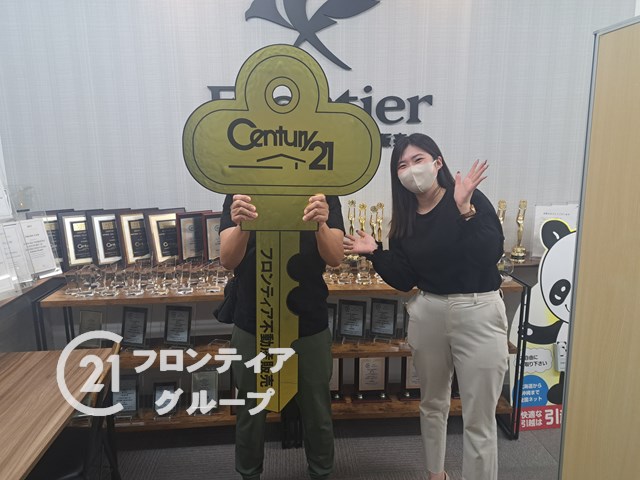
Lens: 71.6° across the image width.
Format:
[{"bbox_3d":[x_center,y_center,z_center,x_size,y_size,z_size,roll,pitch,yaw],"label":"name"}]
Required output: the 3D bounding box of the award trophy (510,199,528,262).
[{"bbox_3d":[1.216,-0.055,2.681,0.095,0.372,0.095,1,11,8],"label":"award trophy"}]

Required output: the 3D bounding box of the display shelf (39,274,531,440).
[{"bbox_3d":[-0.112,0.651,2.299,2.344,0.860,0.283,-1,10,-8],"label":"display shelf"}]

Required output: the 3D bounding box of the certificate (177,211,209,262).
[{"bbox_3d":[-0.761,-0.014,2.737,0.214,0.318,0.030,-6,1,-25],"label":"certificate"}]

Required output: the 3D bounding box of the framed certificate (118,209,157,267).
[{"bbox_3d":[-1.093,-0.017,2.704,0.246,0.343,0.030,-8,2,-35],"label":"framed certificate"}]

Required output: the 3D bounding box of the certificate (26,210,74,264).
[{"bbox_3d":[-1.581,-0.001,2.643,0.246,0.343,0.030,-9,3,-37],"label":"certificate"}]

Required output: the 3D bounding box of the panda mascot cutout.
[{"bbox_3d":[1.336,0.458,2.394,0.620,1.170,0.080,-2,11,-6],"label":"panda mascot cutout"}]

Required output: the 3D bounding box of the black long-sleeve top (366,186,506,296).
[{"bbox_3d":[0.448,0.009,1.705,0.490,0.405,0.330,3,12,16],"label":"black long-sleeve top"}]

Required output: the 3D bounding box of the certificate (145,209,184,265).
[{"bbox_3d":[-0.935,-0.023,2.728,0.246,0.343,0.030,-9,2,-37],"label":"certificate"}]

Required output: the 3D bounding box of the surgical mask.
[{"bbox_3d":[0.367,-0.232,1.647,0.145,0.125,0.090,-11,7,32],"label":"surgical mask"}]

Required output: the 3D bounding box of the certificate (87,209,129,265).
[{"bbox_3d":[-1.255,-0.011,2.681,0.246,0.343,0.030,-9,2,-36],"label":"certificate"}]

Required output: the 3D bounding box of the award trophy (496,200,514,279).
[{"bbox_3d":[1.080,-0.052,2.671,0.095,0.372,0.095,1,11,8],"label":"award trophy"}]

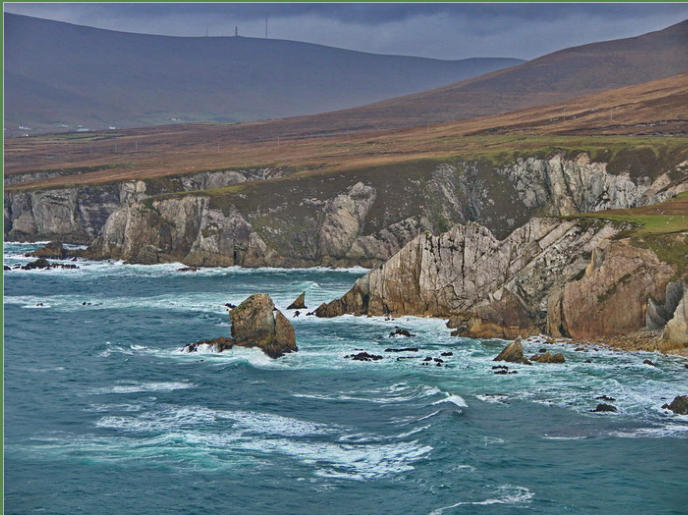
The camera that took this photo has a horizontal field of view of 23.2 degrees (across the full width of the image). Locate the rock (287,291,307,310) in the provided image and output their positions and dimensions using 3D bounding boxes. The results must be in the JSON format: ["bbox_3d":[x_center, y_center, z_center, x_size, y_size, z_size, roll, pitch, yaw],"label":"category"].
[{"bbox_3d":[-9.520,8.580,335.260,3.990,3.360,2.990,0,4,-2],"label":"rock"}]

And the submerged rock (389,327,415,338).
[{"bbox_3d":[9.940,12.870,289.160,4.470,1.900,2.910,0,4,2],"label":"submerged rock"}]

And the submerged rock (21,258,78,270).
[{"bbox_3d":[-75.690,1.610,430.050,14.800,2.710,6.220,-1,4,-10],"label":"submerged rock"}]

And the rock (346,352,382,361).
[{"bbox_3d":[3.060,15.390,262.230,5.910,1.020,3.550,0,4,1],"label":"rock"}]

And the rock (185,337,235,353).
[{"bbox_3d":[-21.840,14.030,271.720,8.060,2.260,4.030,0,4,-5],"label":"rock"}]

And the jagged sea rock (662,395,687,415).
[{"bbox_3d":[42.400,18.550,212.700,3.790,2.310,3.030,1,4,11],"label":"jagged sea rock"}]

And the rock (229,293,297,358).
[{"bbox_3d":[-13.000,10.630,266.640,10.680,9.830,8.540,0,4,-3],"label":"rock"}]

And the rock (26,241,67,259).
[{"bbox_3d":[-83.310,-2.320,468.530,11.110,4.610,7.780,-1,4,-10],"label":"rock"}]

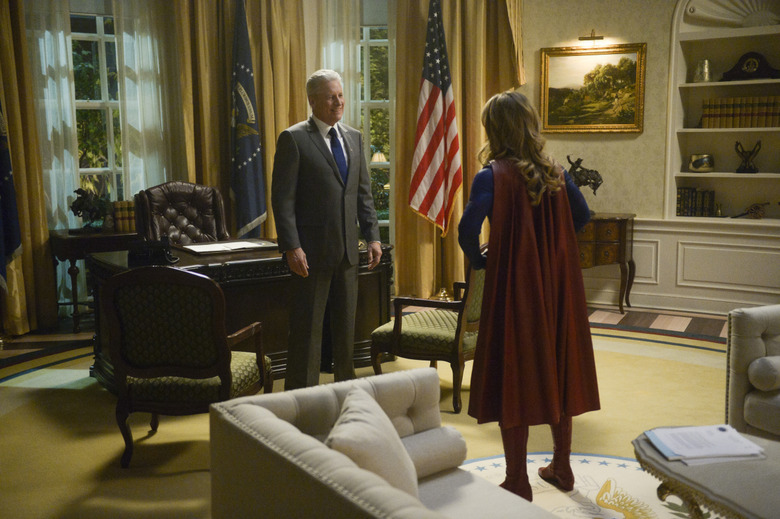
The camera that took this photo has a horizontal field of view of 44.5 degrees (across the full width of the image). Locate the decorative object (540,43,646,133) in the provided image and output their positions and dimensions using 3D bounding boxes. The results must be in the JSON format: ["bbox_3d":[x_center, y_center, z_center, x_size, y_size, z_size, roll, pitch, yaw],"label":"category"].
[{"bbox_3d":[1.695,-1.427,7.989,0.890,0.730,0.060,4,10,27],"label":"decorative object"}]

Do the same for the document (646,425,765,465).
[{"bbox_3d":[1.065,0.628,3.244,0.310,0.020,0.320,-1,7,-8],"label":"document"}]

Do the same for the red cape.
[{"bbox_3d":[0.641,0.123,4.279,0.500,1.140,0.330,-3,8,-20],"label":"red cape"}]

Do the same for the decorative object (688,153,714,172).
[{"bbox_3d":[2.743,-0.841,8.383,0.190,0.150,0.190,5,9,35],"label":"decorative object"}]

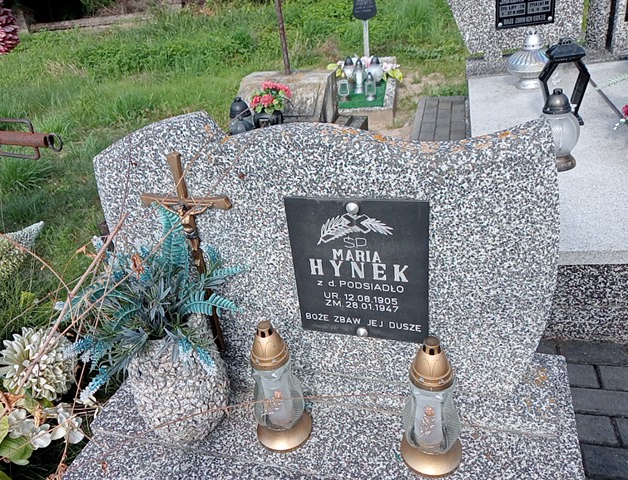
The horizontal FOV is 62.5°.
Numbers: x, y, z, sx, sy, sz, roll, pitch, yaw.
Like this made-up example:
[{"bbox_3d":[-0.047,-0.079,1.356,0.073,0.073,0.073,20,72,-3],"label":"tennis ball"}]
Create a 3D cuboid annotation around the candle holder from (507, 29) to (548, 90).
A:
[{"bbox_3d":[1.217,-1.013,2.891,0.260,0.295,0.260,5,32,21],"label":"candle holder"}]

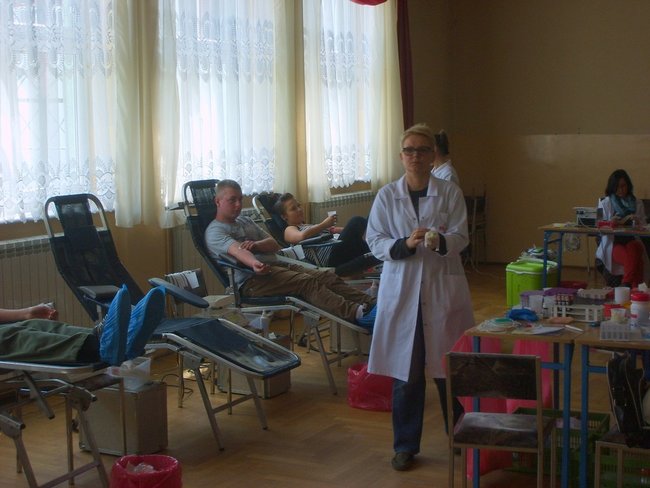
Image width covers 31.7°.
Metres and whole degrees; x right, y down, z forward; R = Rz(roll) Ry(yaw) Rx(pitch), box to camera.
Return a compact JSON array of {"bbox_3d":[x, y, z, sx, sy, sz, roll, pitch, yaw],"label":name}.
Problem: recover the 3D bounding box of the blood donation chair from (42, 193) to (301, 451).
[{"bbox_3d":[-0.845,0.388,6.442,1.480,1.310,0.720,3,7,29],"label":"blood donation chair"}]

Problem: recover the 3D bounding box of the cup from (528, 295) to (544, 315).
[{"bbox_3d":[1.053,0.308,5.695,0.072,0.090,0.072,3,7,29],"label":"cup"}]

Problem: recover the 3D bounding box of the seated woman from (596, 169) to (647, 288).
[{"bbox_3d":[2.859,-0.090,10.990,0.560,1.230,0.780,0,6,7],"label":"seated woman"}]

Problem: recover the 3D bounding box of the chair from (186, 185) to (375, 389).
[{"bbox_3d":[-0.198,0.252,7.637,1.470,1.320,0.700,3,7,29],"label":"chair"}]

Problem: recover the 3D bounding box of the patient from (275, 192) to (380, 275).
[{"bbox_3d":[0.187,-0.058,8.968,1.350,0.660,0.540,3,7,29],"label":"patient"}]

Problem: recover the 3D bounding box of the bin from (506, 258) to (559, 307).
[{"bbox_3d":[1.923,0.364,10.590,0.370,0.420,0.450,3,7,29],"label":"bin"}]

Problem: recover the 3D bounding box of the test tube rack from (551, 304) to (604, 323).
[{"bbox_3d":[1.236,0.333,5.560,0.240,0.068,0.085,3,7,29],"label":"test tube rack"}]

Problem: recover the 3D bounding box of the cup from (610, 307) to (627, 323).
[{"bbox_3d":[1.394,0.341,5.431,0.073,0.078,0.073,0,6,0],"label":"cup"}]

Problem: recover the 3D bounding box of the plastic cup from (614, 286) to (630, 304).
[{"bbox_3d":[1.562,0.271,6.008,0.077,0.088,0.077,0,6,0],"label":"plastic cup"}]

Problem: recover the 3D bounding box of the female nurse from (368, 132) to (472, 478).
[{"bbox_3d":[0.470,0.255,5.811,0.550,1.700,0.420,0,6,3],"label":"female nurse"}]

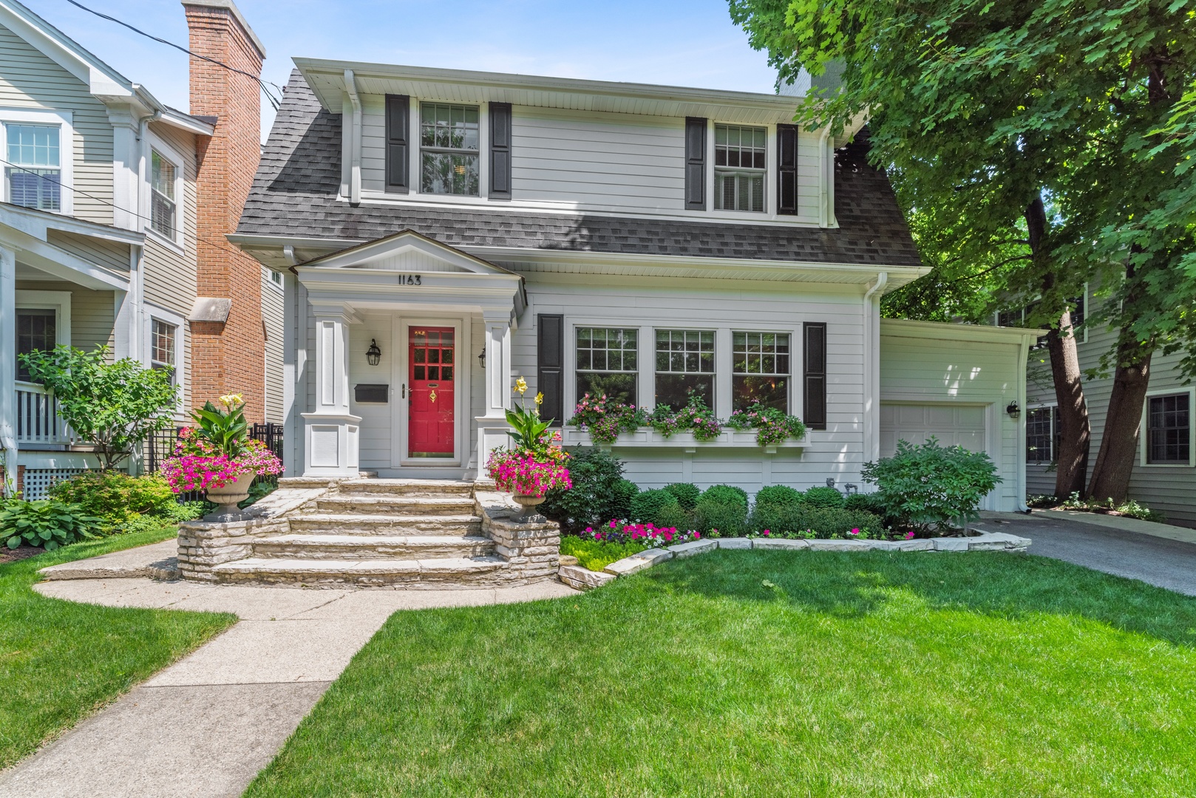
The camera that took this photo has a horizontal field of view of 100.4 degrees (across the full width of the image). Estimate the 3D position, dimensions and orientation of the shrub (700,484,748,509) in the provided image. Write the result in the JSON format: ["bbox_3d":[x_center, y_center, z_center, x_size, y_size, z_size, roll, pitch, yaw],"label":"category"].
[{"bbox_3d":[1.829,1.532,7.200,0.680,0.640,0.660,0,-3,-6],"label":"shrub"}]

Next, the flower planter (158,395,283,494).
[{"bbox_3d":[-3.597,0.432,4.750,0.950,0.940,0.880,0,-3,-6],"label":"flower planter"}]

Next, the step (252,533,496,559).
[{"bbox_3d":[-2.150,1.460,4.930,2.260,0.165,0.400,1,-3,-3],"label":"step"}]

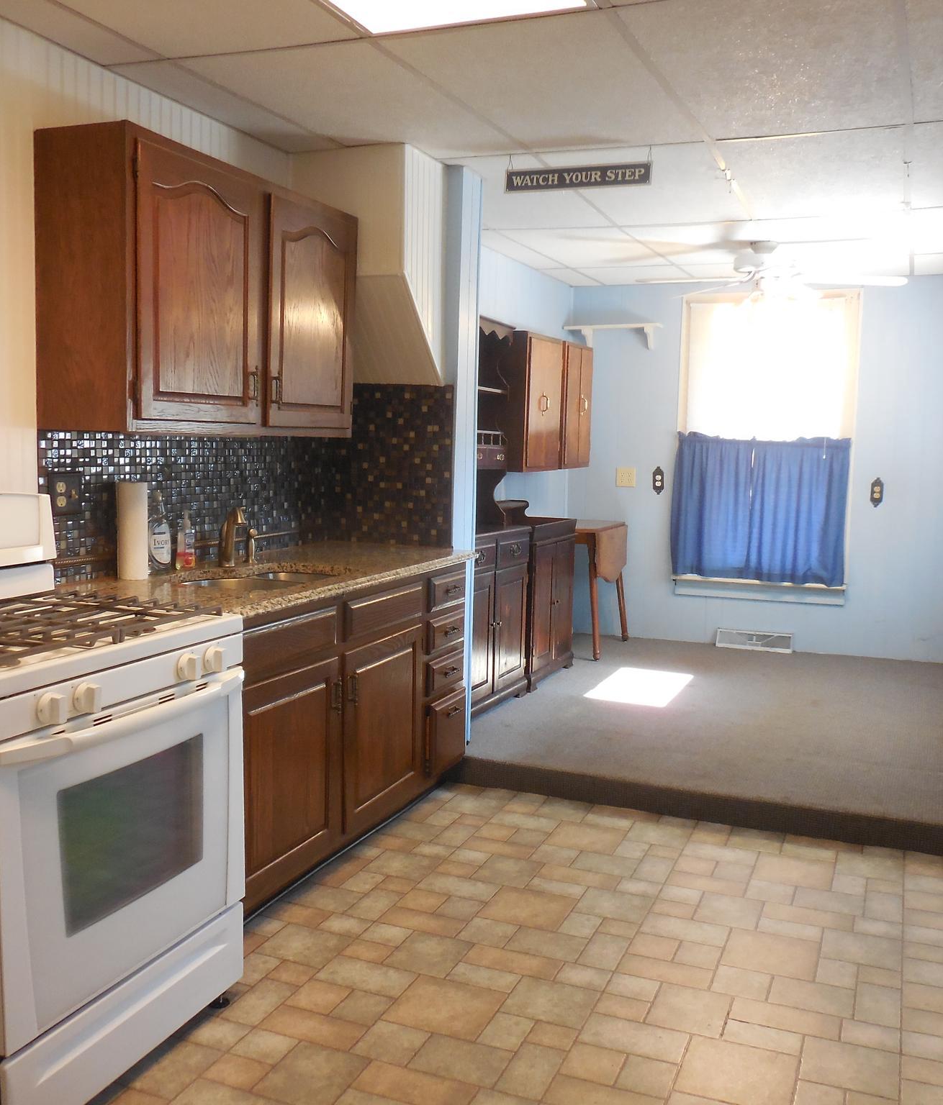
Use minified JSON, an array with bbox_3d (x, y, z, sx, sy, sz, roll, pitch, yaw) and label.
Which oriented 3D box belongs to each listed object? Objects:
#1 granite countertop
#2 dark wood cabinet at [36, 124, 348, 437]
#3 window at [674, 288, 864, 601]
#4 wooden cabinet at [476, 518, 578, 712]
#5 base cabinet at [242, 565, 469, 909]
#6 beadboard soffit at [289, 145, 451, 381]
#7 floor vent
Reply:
[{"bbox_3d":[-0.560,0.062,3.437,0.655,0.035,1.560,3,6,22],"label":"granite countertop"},{"bbox_3d":[-0.764,-0.746,3.271,0.315,0.772,1.193,3,6,22],"label":"dark wood cabinet"},{"bbox_3d":[1.736,-0.659,6.370,1.040,1.760,0.110,3,6,22],"label":"window"},{"bbox_3d":[0.072,0.285,5.217,0.435,0.812,1.620,3,6,22],"label":"wooden cabinet"},{"bbox_3d":[-0.583,0.501,3.482,0.625,0.848,1.550,3,6,22],"label":"base cabinet"},{"bbox_3d":[-0.388,-1.052,4.008,0.464,0.826,0.350,4,7,21],"label":"beadboard soffit"},{"bbox_3d":[1.727,0.543,6.521,0.460,0.113,0.030,3,6,22],"label":"floor vent"}]

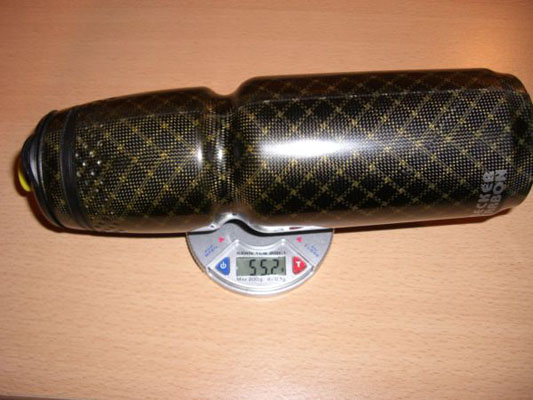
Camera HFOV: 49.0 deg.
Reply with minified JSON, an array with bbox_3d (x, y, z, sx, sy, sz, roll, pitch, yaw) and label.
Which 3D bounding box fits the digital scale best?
[{"bbox_3d":[-0.004,0.013,0.317,0.080,0.016,0.080,0,68,1],"label":"digital scale"}]

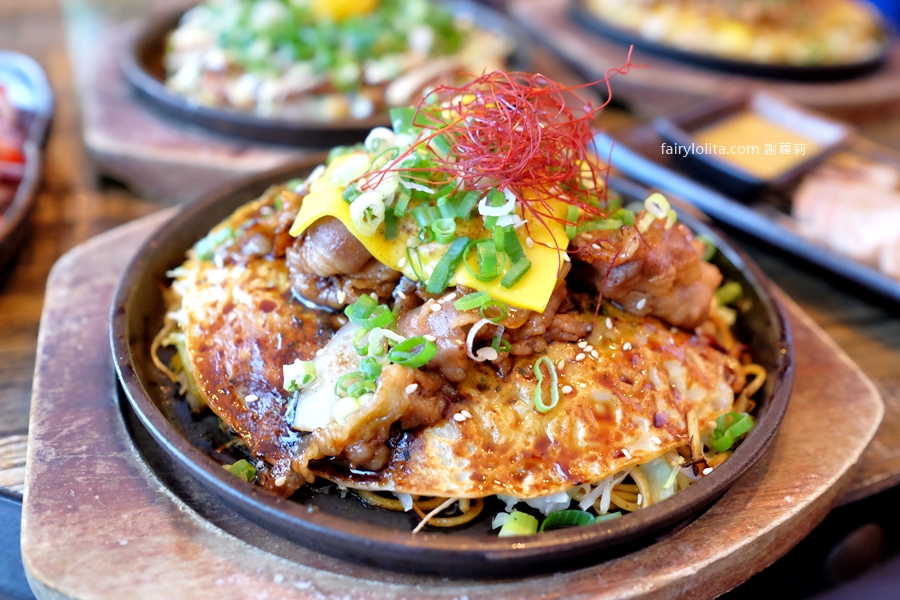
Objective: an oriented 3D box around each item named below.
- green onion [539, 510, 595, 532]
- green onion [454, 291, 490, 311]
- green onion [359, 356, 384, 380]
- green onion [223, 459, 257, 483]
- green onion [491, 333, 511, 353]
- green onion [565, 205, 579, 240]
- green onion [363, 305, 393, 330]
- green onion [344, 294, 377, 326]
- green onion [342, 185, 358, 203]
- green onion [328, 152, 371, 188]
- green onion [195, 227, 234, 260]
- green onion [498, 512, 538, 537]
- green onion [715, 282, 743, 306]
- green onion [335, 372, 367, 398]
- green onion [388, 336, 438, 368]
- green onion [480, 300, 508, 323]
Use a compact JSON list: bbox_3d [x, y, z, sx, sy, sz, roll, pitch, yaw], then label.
[{"bbox_3d":[0.031,0.059,0.229,0.015,0.007,0.006,1,35,-5],"label":"green onion"},{"bbox_3d":[0.007,0.000,0.258,0.010,0.003,0.005,-13,52,-14],"label":"green onion"},{"bbox_3d":[-0.022,0.019,0.242,0.006,0.005,0.006,1,49,3],"label":"green onion"},{"bbox_3d":[-0.057,0.046,0.237,0.009,0.005,0.006,19,37,20],"label":"green onion"},{"bbox_3d":[0.014,0.012,0.250,0.005,0.005,0.004,4,55,0],"label":"green onion"},{"bbox_3d":[0.041,-0.026,0.292,0.004,0.011,0.006,4,50,0],"label":"green onion"},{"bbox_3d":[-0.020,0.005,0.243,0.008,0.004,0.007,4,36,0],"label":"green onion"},{"bbox_3d":[-0.025,0.003,0.244,0.009,0.005,0.008,4,36,0],"label":"green onion"},{"bbox_3d":[-0.030,-0.032,0.265,0.005,0.003,0.005,4,42,0],"label":"green onion"},{"bbox_3d":[-0.032,-0.041,0.275,0.013,0.004,0.008,-23,47,1],"label":"green onion"},{"bbox_3d":[-0.080,-0.019,0.299,0.007,0.005,0.013,15,38,31],"label":"green onion"},{"bbox_3d":[0.018,0.059,0.229,0.010,0.005,0.007,3,35,-2],"label":"green onion"},{"bbox_3d":[0.096,-0.002,0.300,0.005,0.005,0.010,28,41,29],"label":"green onion"},{"bbox_3d":[-0.027,0.023,0.240,0.008,0.003,0.007,-5,57,7],"label":"green onion"},{"bbox_3d":[-0.010,0.014,0.234,0.012,0.003,0.009,-25,32,-3],"label":"green onion"},{"bbox_3d":[0.012,0.003,0.240,0.008,0.002,0.007,-2,45,2],"label":"green onion"}]

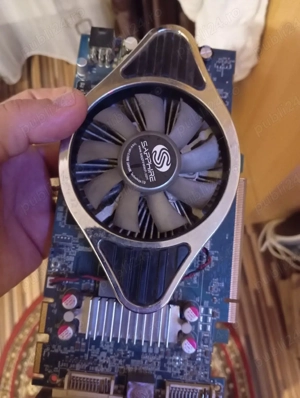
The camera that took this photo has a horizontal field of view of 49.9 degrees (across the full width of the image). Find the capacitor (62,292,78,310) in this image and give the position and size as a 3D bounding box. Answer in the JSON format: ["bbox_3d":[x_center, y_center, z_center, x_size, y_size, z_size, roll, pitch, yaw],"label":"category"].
[{"bbox_3d":[-0.044,0.056,0.178,0.008,0.009,0.008,6,82,-1],"label":"capacitor"}]

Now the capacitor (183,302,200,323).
[{"bbox_3d":[0.022,0.063,0.179,0.008,0.009,0.008,6,82,-1],"label":"capacitor"}]

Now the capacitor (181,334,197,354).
[{"bbox_3d":[0.021,0.079,0.177,0.008,0.009,0.008,6,82,-1],"label":"capacitor"}]

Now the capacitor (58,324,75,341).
[{"bbox_3d":[-0.045,0.072,0.176,0.008,0.009,0.008,6,82,-1],"label":"capacitor"}]

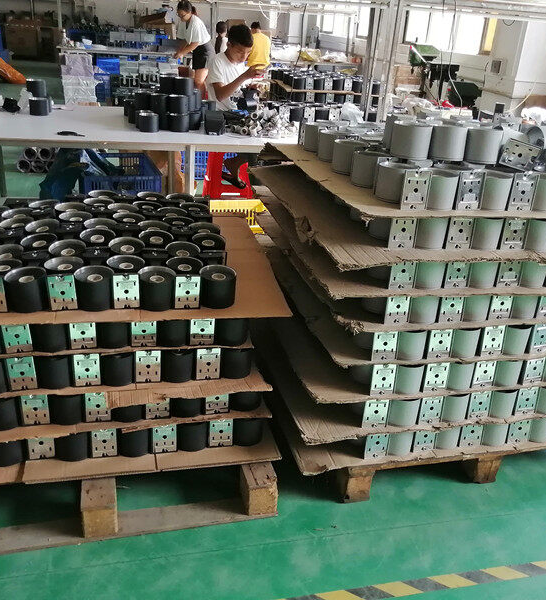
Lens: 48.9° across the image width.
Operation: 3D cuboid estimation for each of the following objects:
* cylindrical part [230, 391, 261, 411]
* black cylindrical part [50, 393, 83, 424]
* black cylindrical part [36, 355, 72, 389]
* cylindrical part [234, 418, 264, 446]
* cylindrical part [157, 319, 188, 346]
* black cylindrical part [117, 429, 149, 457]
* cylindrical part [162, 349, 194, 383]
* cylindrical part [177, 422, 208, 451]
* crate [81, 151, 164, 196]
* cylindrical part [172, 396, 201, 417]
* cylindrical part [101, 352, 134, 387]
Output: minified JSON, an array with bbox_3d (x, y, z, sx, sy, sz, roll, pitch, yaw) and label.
[{"bbox_3d":[-0.102,0.307,2.086,0.123,0.105,0.123,3,25,-2],"label":"cylindrical part"},{"bbox_3d":[-0.663,0.332,1.947,0.109,0.103,0.109,-3,25,-14],"label":"black cylindrical part"},{"bbox_3d":[-0.701,0.210,1.938,0.123,0.105,0.123,-2,26,-13],"label":"black cylindrical part"},{"bbox_3d":[-0.089,0.435,2.102,0.109,0.103,0.109,3,24,-2],"label":"cylindrical part"},{"bbox_3d":[-0.323,0.080,1.964,0.109,0.103,0.109,-3,25,-14],"label":"cylindrical part"},{"bbox_3d":[-0.469,0.447,2.014,0.109,0.103,0.109,-3,25,-14],"label":"black cylindrical part"},{"bbox_3d":[-0.312,0.199,2.000,0.109,0.103,0.109,-3,25,-14],"label":"cylindrical part"},{"bbox_3d":[-0.280,0.436,2.053,0.123,0.105,0.123,-2,26,-12],"label":"cylindrical part"},{"bbox_3d":[-1.183,-0.857,4.646,0.542,0.380,0.711,-5,27,-19],"label":"crate"},{"bbox_3d":[-0.296,0.317,2.036,0.123,0.105,0.123,-2,26,-13],"label":"cylindrical part"},{"bbox_3d":[-0.501,0.206,1.954,0.109,0.103,0.109,-3,25,-14],"label":"cylindrical part"}]

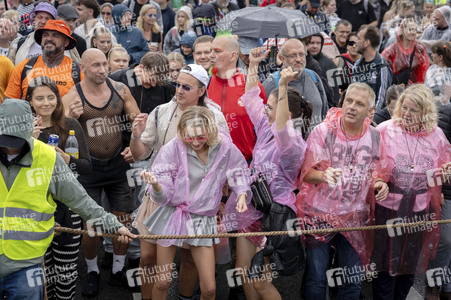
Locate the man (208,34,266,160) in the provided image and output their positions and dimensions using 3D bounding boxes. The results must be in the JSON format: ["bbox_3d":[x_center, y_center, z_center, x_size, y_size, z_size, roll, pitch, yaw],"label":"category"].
[{"bbox_3d":[0.078,0.129,5.752,0.530,1.840,0.380,8,18,27],"label":"man"}]

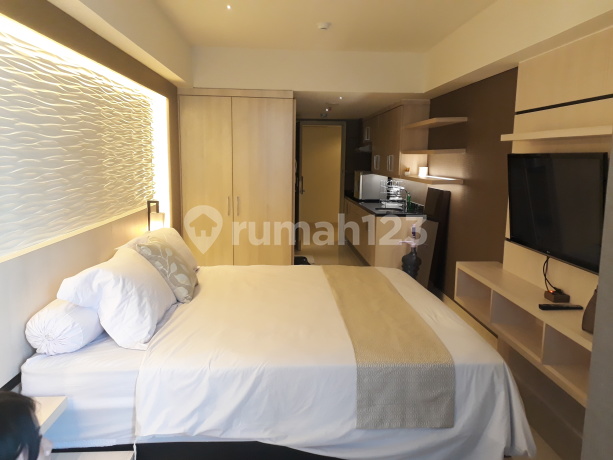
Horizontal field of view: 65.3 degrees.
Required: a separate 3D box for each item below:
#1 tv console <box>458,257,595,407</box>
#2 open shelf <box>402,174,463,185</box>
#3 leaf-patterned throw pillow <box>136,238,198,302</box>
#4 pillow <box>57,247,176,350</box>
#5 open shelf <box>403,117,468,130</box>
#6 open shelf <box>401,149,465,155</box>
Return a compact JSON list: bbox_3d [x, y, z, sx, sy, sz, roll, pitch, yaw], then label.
[{"bbox_3d":[1.427,0.554,2.961,0.350,0.310,1.850,0,9,-3],"label":"tv console"},{"bbox_3d":[1.332,-0.548,5.207,0.315,0.038,1.230,0,9,-3],"label":"open shelf"},{"bbox_3d":[-0.880,0.210,3.062,0.140,0.430,0.440,-41,7,6],"label":"leaf-patterned throw pillow"},{"bbox_3d":[-0.930,0.308,2.491,0.470,0.210,0.640,42,5,-8],"label":"pillow"},{"bbox_3d":[1.341,-1.129,5.119,0.315,0.038,1.230,0,9,-3],"label":"open shelf"},{"bbox_3d":[1.336,-0.836,5.163,0.315,0.038,1.230,0,9,-3],"label":"open shelf"}]

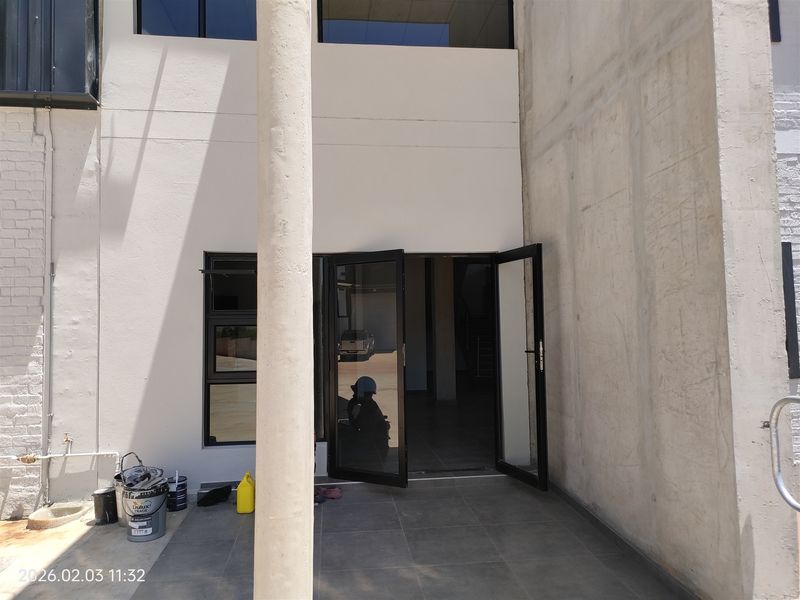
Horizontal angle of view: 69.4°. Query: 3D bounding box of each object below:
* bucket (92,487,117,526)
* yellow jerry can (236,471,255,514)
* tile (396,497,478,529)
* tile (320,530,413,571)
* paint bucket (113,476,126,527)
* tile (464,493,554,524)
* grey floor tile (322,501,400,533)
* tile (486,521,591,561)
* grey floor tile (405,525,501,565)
[{"bbox_3d":[-2.275,1.608,4.487,0.172,0.228,0.172,0,0,-7],"label":"bucket"},{"bbox_3d":[-1.256,1.562,4.732,0.125,0.310,0.165,0,0,-7],"label":"yellow jerry can"},{"bbox_3d":[0.288,1.711,4.627,0.600,0.010,0.600,0,0,-7],"label":"tile"},{"bbox_3d":[-0.238,1.711,3.962,0.600,0.010,0.600,0,0,-7],"label":"tile"},{"bbox_3d":[-2.047,1.543,4.489,0.305,0.355,0.305,0,0,-7],"label":"paint bucket"},{"bbox_3d":[0.884,1.708,4.696,0.600,0.010,0.600,0,0,-7],"label":"tile"},{"bbox_3d":[-0.308,1.715,4.558,0.600,0.010,0.600,0,0,-7],"label":"grey floor tile"},{"bbox_3d":[0.954,1.704,4.100,0.600,0.010,0.600,0,0,-7],"label":"tile"},{"bbox_3d":[0.358,1.708,4.031,0.600,0.010,0.600,0,0,-7],"label":"grey floor tile"}]

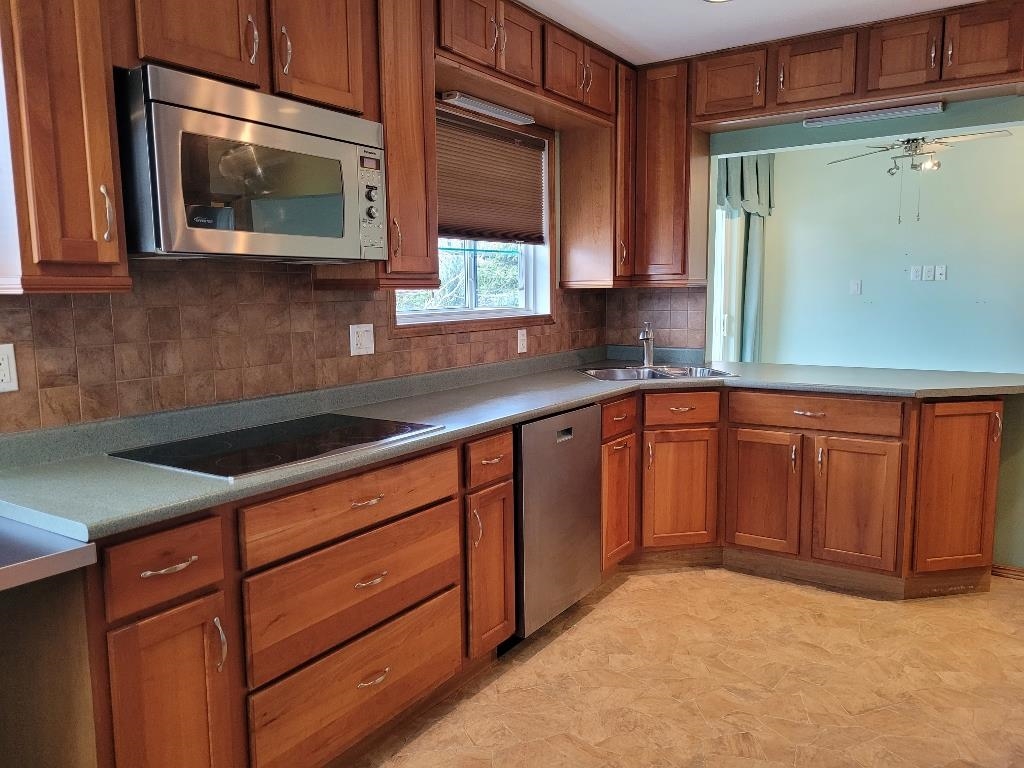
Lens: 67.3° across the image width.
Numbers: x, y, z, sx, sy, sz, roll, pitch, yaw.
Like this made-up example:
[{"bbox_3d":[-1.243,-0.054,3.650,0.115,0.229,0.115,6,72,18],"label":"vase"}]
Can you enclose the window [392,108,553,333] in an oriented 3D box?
[{"bbox_3d":[-0.180,-0.744,3.536,0.130,0.894,1.171,4,9,34],"label":"window"}]

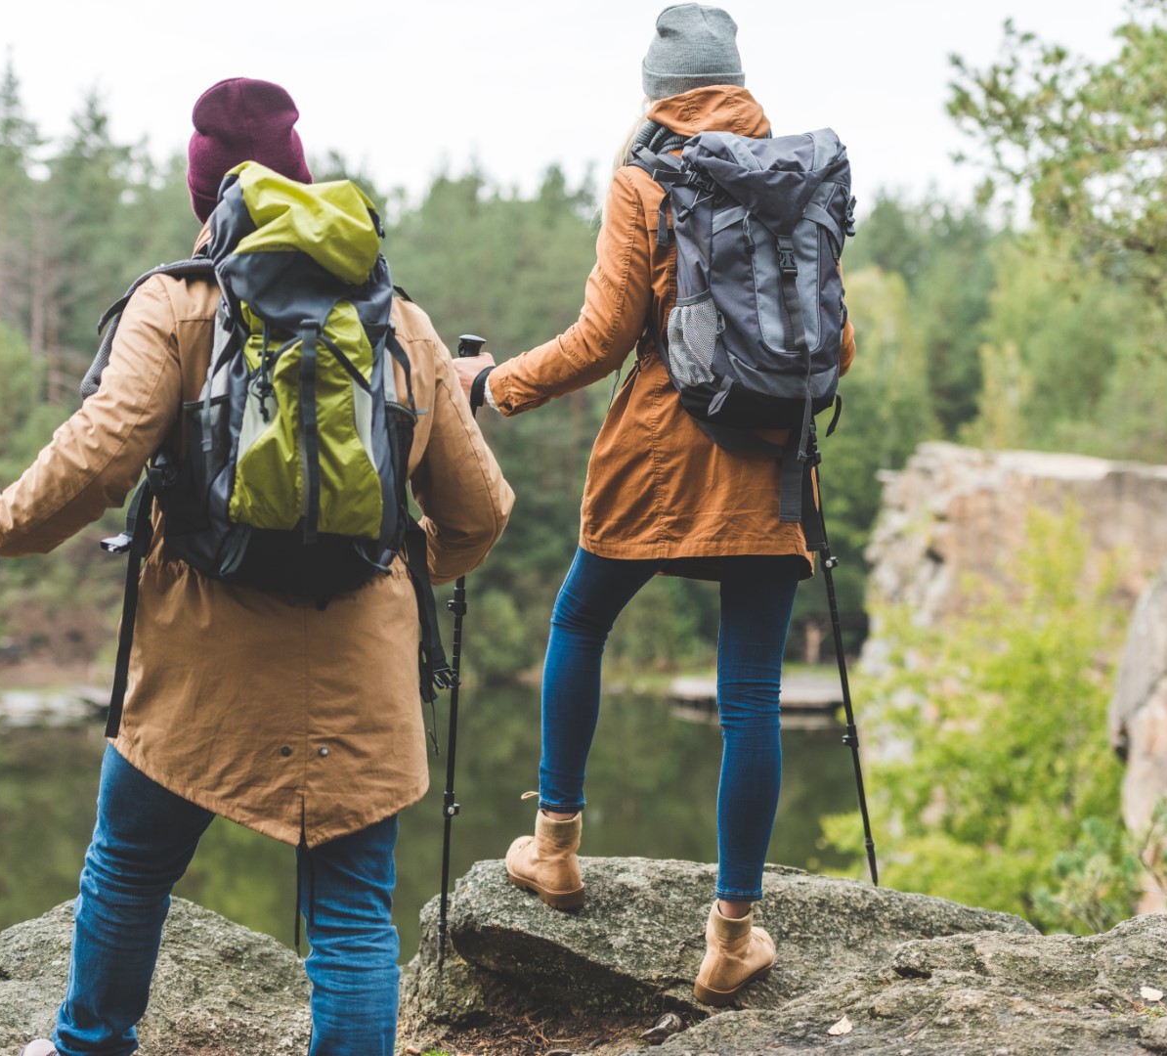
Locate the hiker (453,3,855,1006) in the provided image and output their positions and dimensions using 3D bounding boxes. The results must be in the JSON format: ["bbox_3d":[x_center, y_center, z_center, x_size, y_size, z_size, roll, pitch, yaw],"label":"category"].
[{"bbox_3d":[0.189,-0.052,5.340,0.712,1.730,0.797,0,1,-22],"label":"hiker"}]

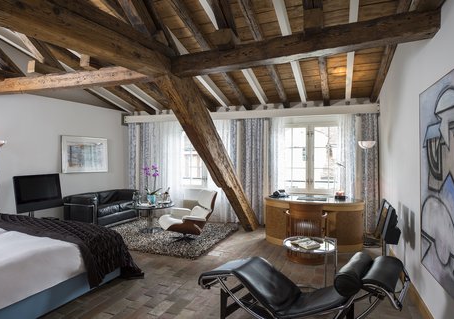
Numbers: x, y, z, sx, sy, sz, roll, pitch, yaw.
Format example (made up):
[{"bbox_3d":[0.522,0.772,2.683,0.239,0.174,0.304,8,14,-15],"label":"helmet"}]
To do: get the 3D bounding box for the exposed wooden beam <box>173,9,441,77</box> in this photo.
[{"bbox_3d":[0.545,-1.080,2.960,2.620,0.215,0.220,0,0,29],"label":"exposed wooden beam"}]

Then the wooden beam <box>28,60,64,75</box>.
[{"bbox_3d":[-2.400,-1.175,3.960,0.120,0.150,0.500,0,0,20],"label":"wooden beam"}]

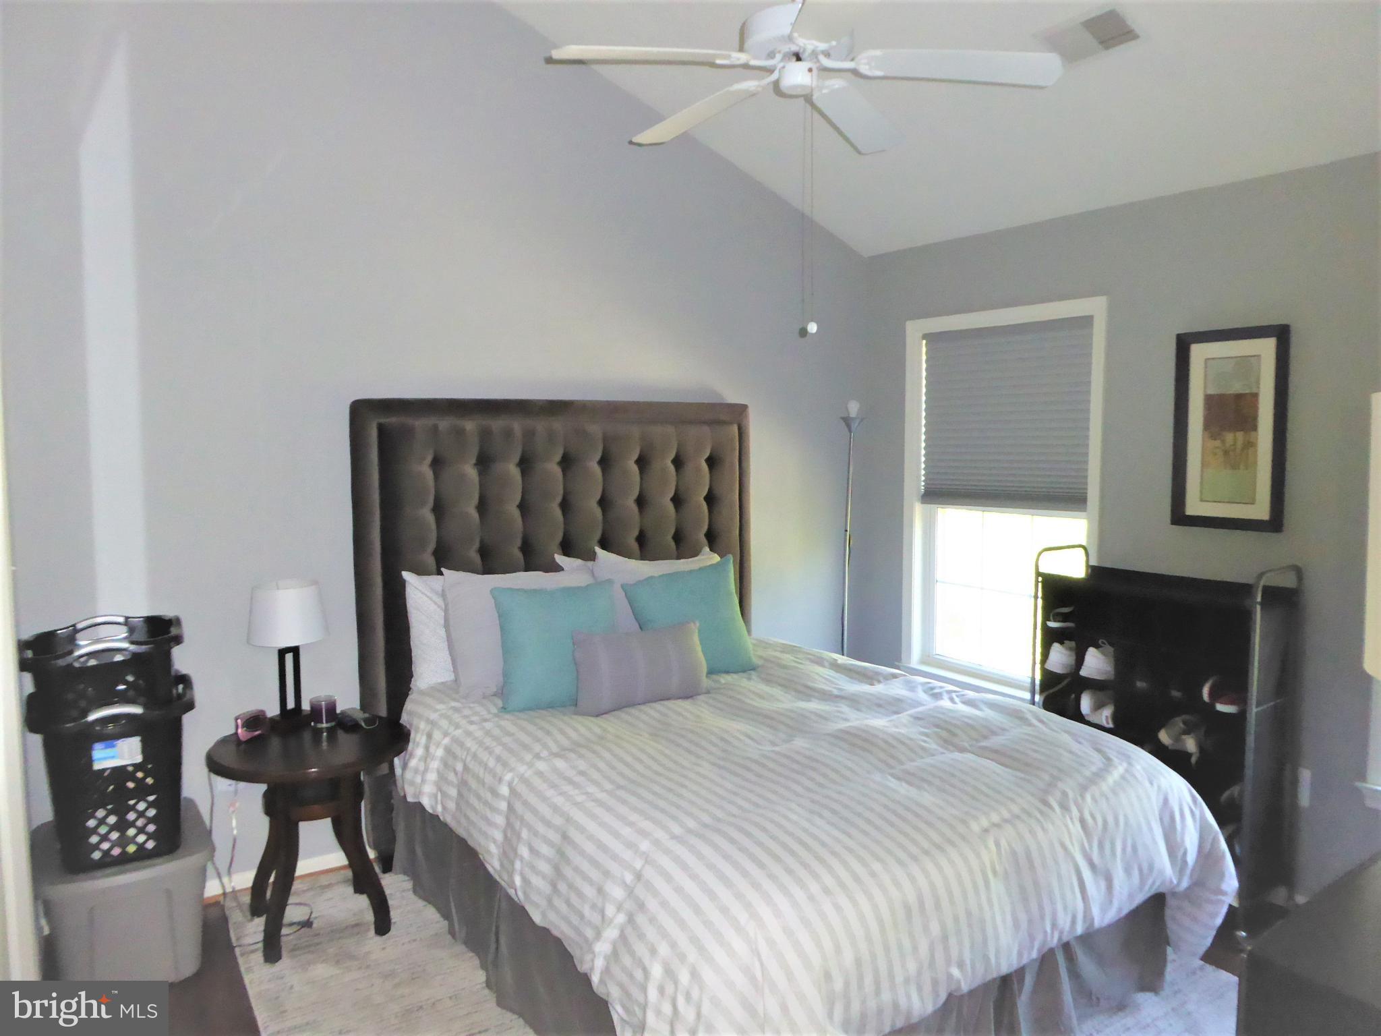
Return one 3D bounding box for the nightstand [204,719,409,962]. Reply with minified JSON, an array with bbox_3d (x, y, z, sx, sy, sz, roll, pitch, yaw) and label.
[{"bbox_3d":[-1.201,1.003,3.199,0.605,0.610,0.605,-3,6,-34],"label":"nightstand"}]

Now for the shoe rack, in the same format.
[{"bbox_3d":[1.600,0.711,3.442,0.315,1.145,0.785,-3,6,-34],"label":"shoe rack"}]

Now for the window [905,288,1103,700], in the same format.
[{"bbox_3d":[1.310,-0.052,4.323,0.100,1.650,1.035,-3,6,-34],"label":"window"}]

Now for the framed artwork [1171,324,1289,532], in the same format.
[{"bbox_3d":[1.861,-0.304,3.461,0.030,0.690,0.387,-3,6,-34],"label":"framed artwork"}]

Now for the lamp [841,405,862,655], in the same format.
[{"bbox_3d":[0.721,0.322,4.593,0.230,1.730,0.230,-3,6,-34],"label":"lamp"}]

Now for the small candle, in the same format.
[{"bbox_3d":[-1.218,0.644,3.318,0.083,0.093,0.083,-3,6,-34],"label":"small candle"}]

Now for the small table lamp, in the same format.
[{"bbox_3d":[-1.344,0.451,3.328,0.245,0.475,0.245,-3,6,-34],"label":"small table lamp"}]

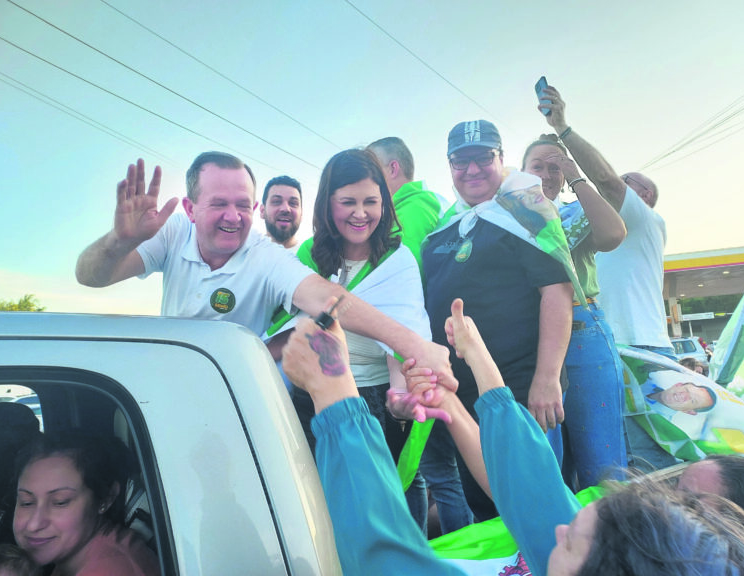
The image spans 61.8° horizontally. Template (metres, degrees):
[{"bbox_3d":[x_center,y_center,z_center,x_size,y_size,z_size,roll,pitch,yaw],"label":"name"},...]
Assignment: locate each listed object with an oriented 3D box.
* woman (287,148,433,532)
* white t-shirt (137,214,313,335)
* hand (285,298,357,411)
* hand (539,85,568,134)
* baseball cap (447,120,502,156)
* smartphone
[{"bbox_3d":[0.000,0.390,1.760,0.500,1.600,0.380,-3,-4,-3],"label":"woman"},{"bbox_3d":[-0.375,0.130,1.620,0.500,0.660,0.320,-2,-3,-1],"label":"white t-shirt"},{"bbox_3d":[-0.071,0.092,0.860,0.105,0.155,0.085,-3,-9,-21],"label":"hand"},{"bbox_3d":[0.729,-0.713,2.480,0.105,0.175,0.100,-15,-11,37],"label":"hand"},{"bbox_3d":[0.323,-0.472,1.960,0.175,0.135,0.250,-5,1,10],"label":"baseball cap"},{"bbox_3d":[0.687,-0.762,2.480,0.010,0.150,0.073,-10,-9,-17],"label":"smartphone"}]

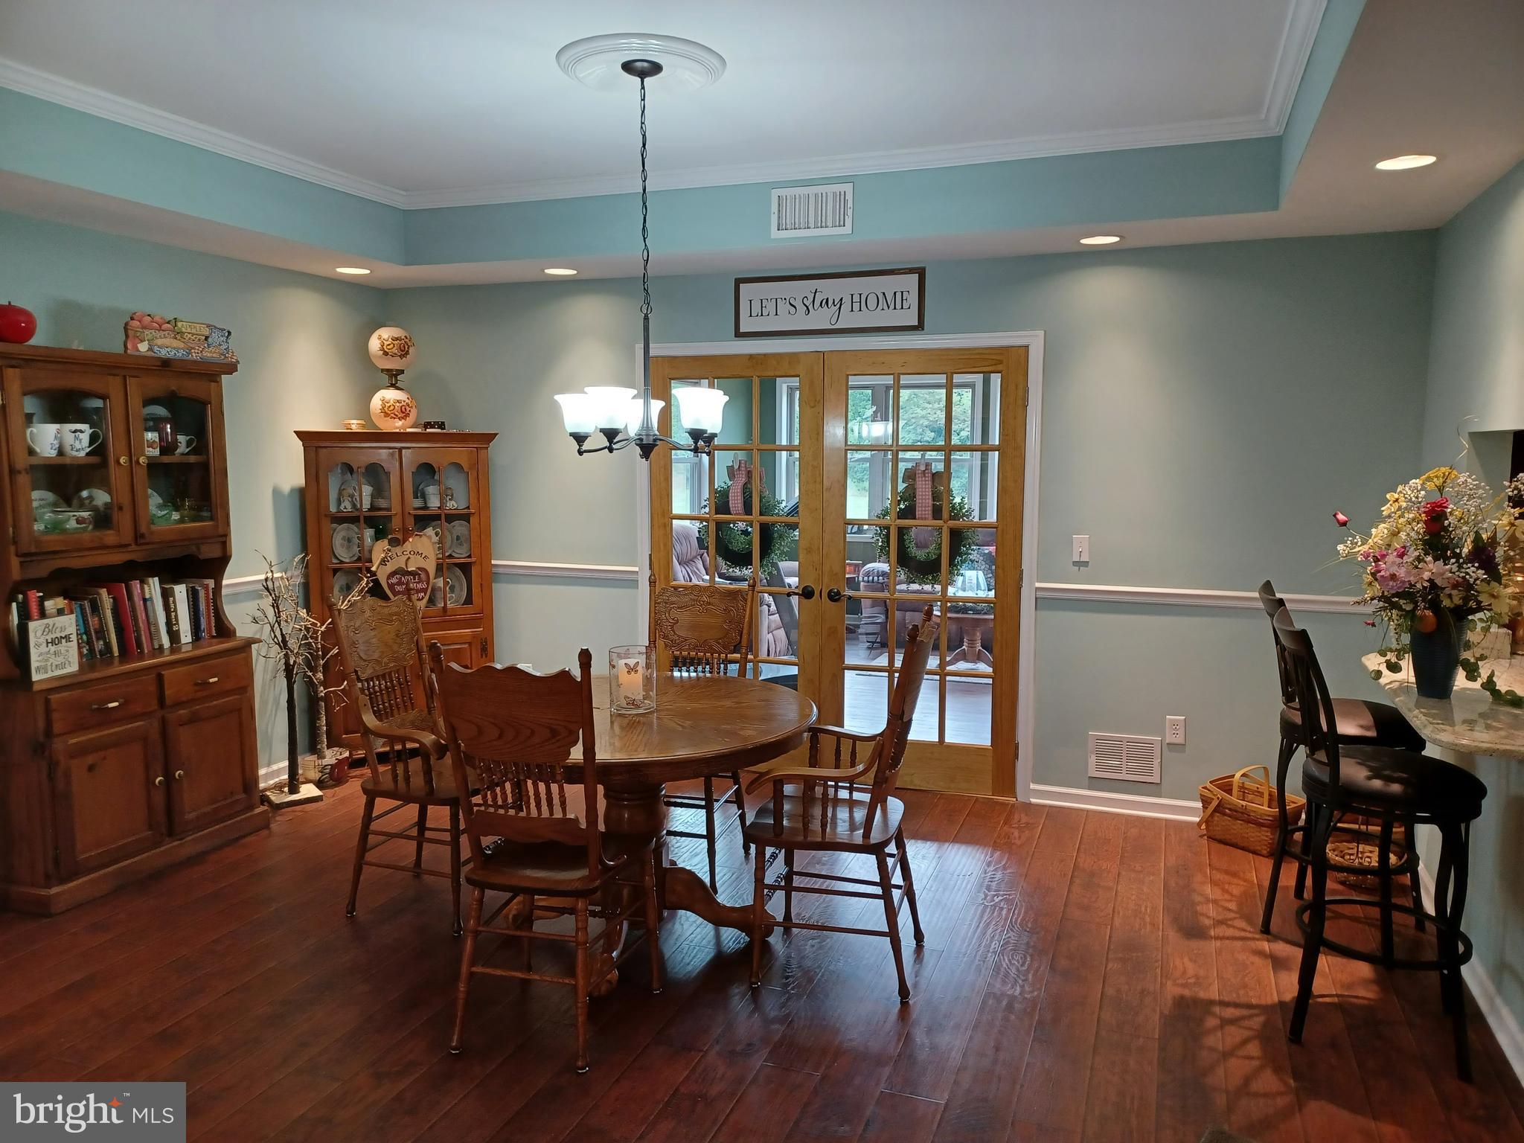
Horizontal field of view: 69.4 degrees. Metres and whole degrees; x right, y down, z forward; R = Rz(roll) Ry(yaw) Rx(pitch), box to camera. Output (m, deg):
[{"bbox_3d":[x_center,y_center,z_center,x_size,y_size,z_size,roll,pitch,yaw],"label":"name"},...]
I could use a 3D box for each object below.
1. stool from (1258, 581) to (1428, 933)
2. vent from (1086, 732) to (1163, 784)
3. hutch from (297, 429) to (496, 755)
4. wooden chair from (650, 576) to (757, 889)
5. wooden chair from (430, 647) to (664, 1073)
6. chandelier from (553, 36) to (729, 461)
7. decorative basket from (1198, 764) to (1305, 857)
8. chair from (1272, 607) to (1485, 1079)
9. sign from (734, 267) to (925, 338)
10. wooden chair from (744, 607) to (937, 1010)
[{"bbox_3d":[1.921,0.633,3.633,0.550,1.150,0.480,3,7,25],"label":"stool"},{"bbox_3d":[1.600,0.827,4.854,0.306,0.204,0.020,3,7,20],"label":"vent"},{"bbox_3d":[-1.896,0.113,5.798,0.970,1.670,0.520,-3,7,-24],"label":"hutch"},{"bbox_3d":[-0.306,0.587,4.143,0.480,1.110,0.550,2,7,16],"label":"wooden chair"},{"bbox_3d":[-0.576,0.704,3.043,0.480,1.120,0.550,2,7,16],"label":"wooden chair"},{"bbox_3d":[-0.369,-0.957,3.437,0.570,1.215,0.570,0,6,0],"label":"chandelier"},{"bbox_3d":[2.014,0.955,4.514,0.260,0.315,0.355,-3,7,-24],"label":"decorative basket"},{"bbox_3d":[1.686,0.699,3.036,0.540,1.150,0.470,3,7,22],"label":"chair"},{"bbox_3d":[0.296,-1.242,5.111,0.930,0.278,0.030,3,7,20],"label":"sign"},{"bbox_3d":[0.254,0.668,3.388,0.560,1.120,0.560,2,7,14],"label":"wooden chair"}]

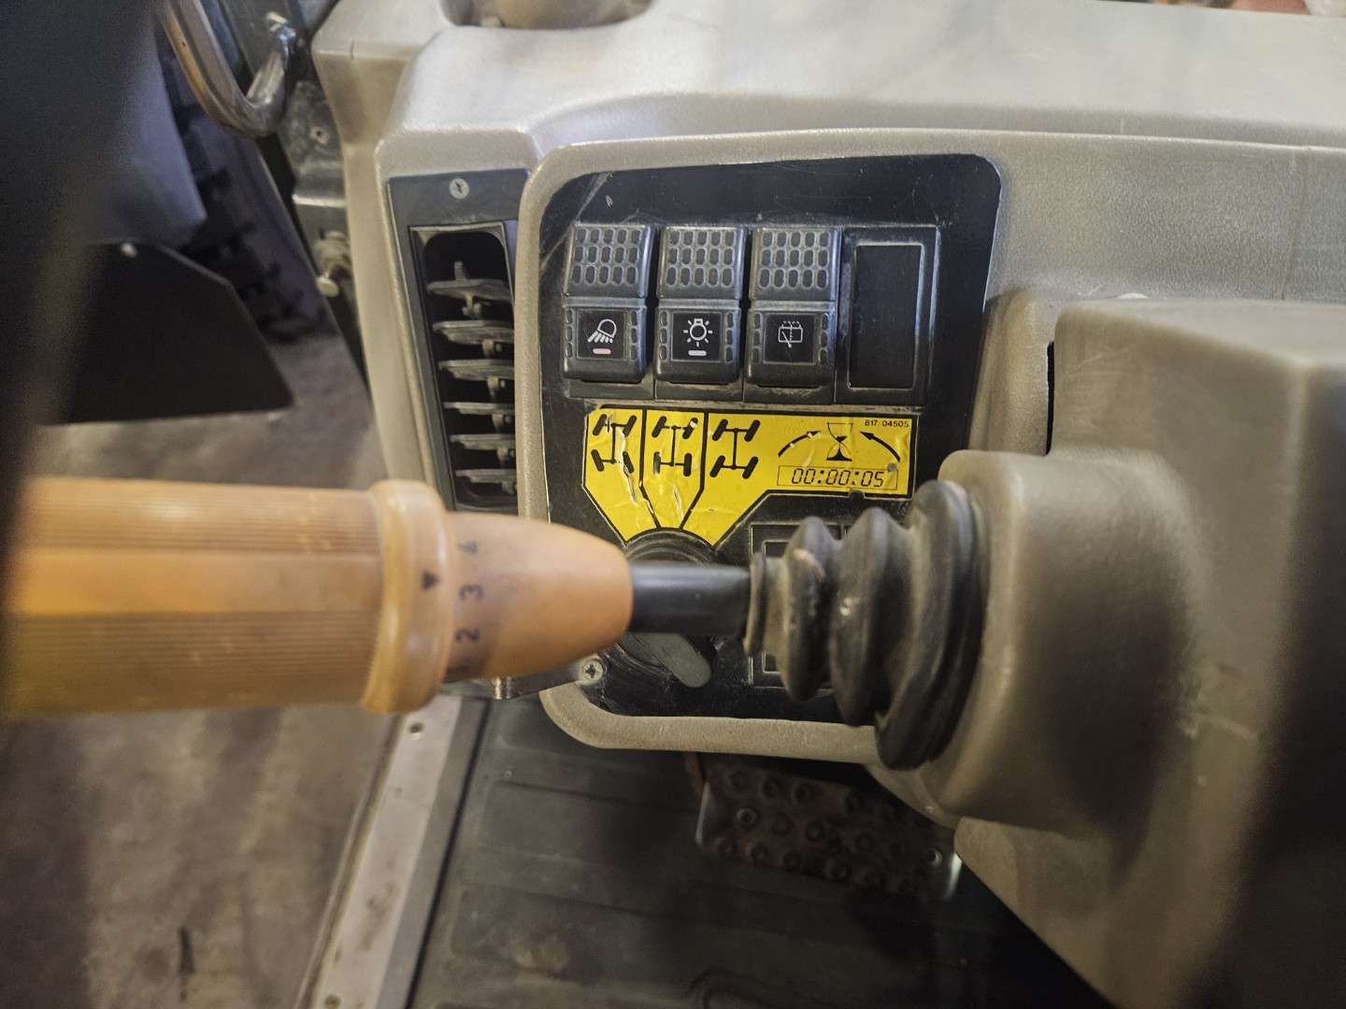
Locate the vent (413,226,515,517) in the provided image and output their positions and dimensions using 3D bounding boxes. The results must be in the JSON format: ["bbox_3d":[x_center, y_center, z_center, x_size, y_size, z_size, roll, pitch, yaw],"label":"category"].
[{"bbox_3d":[-0.062,-0.046,0.300,0.030,0.096,0.025,0,25,7],"label":"vent"}]

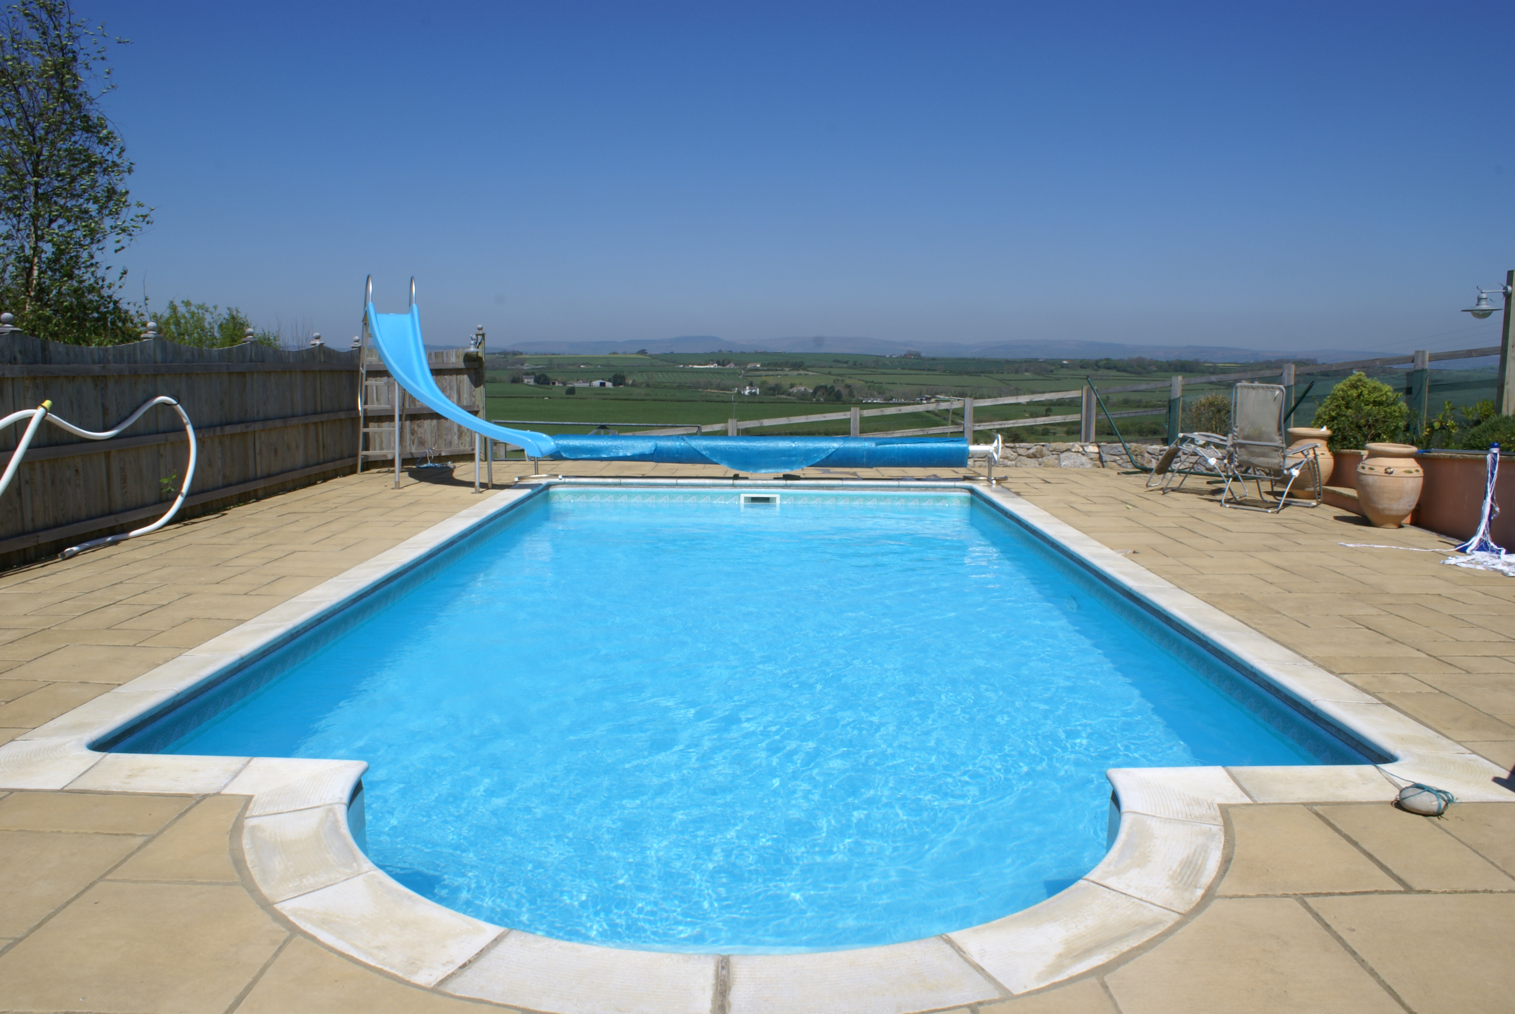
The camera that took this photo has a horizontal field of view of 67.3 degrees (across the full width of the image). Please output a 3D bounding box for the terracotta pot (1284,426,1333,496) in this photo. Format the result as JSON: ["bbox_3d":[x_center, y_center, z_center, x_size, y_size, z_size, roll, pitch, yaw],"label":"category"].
[{"bbox_3d":[5.481,-0.431,11.353,0.510,0.690,0.510,1,8,0],"label":"terracotta pot"}]

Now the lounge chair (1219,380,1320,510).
[{"bbox_3d":[4.806,-0.554,10.597,0.840,1.120,0.630,-6,10,-42],"label":"lounge chair"}]

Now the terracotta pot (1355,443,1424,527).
[{"bbox_3d":[5.254,-0.179,9.462,0.495,0.680,0.495,1,8,0],"label":"terracotta pot"}]

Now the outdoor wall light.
[{"bbox_3d":[5.617,-1.572,8.750,0.360,0.250,0.265,1,8,0],"label":"outdoor wall light"}]

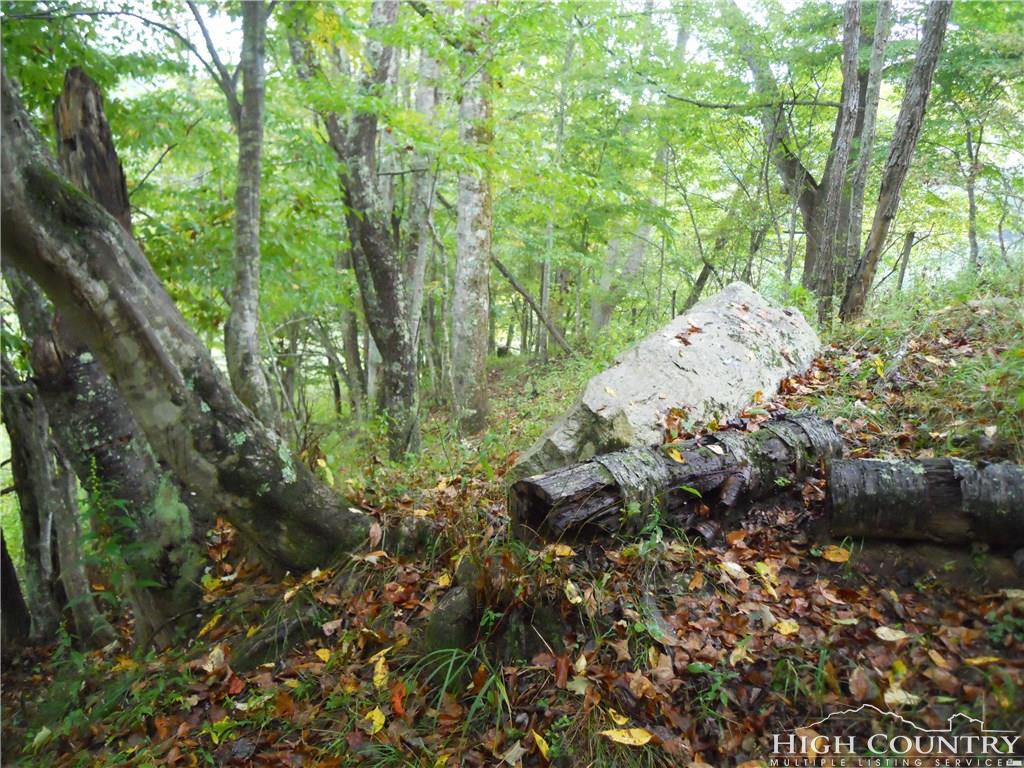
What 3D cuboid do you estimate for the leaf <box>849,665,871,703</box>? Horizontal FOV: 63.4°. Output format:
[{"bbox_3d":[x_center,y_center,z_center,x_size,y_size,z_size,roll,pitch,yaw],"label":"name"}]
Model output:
[{"bbox_3d":[0.961,0.831,2.291,0.055,0.014,0.103,8,43,28],"label":"leaf"}]

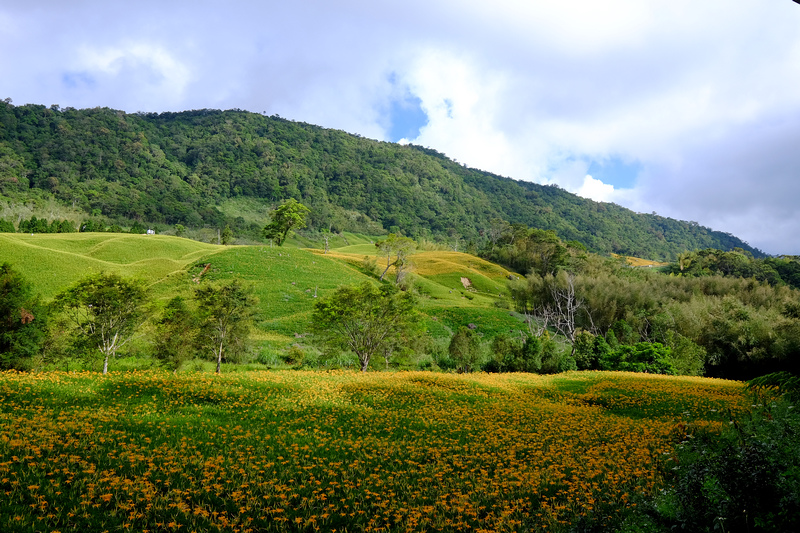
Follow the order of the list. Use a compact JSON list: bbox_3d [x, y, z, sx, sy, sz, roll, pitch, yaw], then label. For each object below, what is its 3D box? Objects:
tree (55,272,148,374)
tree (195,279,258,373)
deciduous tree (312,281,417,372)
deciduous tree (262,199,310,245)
[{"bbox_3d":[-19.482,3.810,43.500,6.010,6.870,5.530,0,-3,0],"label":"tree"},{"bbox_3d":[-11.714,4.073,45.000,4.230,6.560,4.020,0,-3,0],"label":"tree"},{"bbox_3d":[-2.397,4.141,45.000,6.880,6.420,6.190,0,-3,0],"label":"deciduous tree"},{"bbox_3d":[-20.095,-7.700,118.000,8.330,8.710,7.080,0,-3,0],"label":"deciduous tree"}]

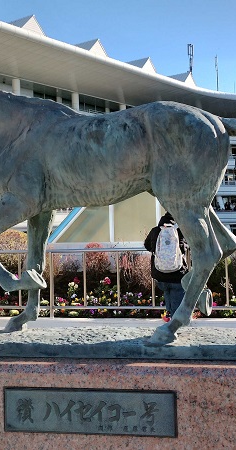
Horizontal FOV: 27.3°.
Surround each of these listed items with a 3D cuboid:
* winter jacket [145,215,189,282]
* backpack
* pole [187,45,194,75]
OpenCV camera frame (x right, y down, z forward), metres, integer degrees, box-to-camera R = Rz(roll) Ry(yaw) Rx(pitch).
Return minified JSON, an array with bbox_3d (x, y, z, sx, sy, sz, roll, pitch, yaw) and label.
[{"bbox_3d":[0.534,0.248,5.130,0.520,0.720,0.360,-1,-1,7],"label":"winter jacket"},{"bbox_3d":[0.531,0.242,5.000,0.300,0.480,0.190,-1,-1,7],"label":"backpack"},{"bbox_3d":[12.284,-27.711,82.000,1.000,5.700,0.900,-1,-1,9],"label":"pole"}]

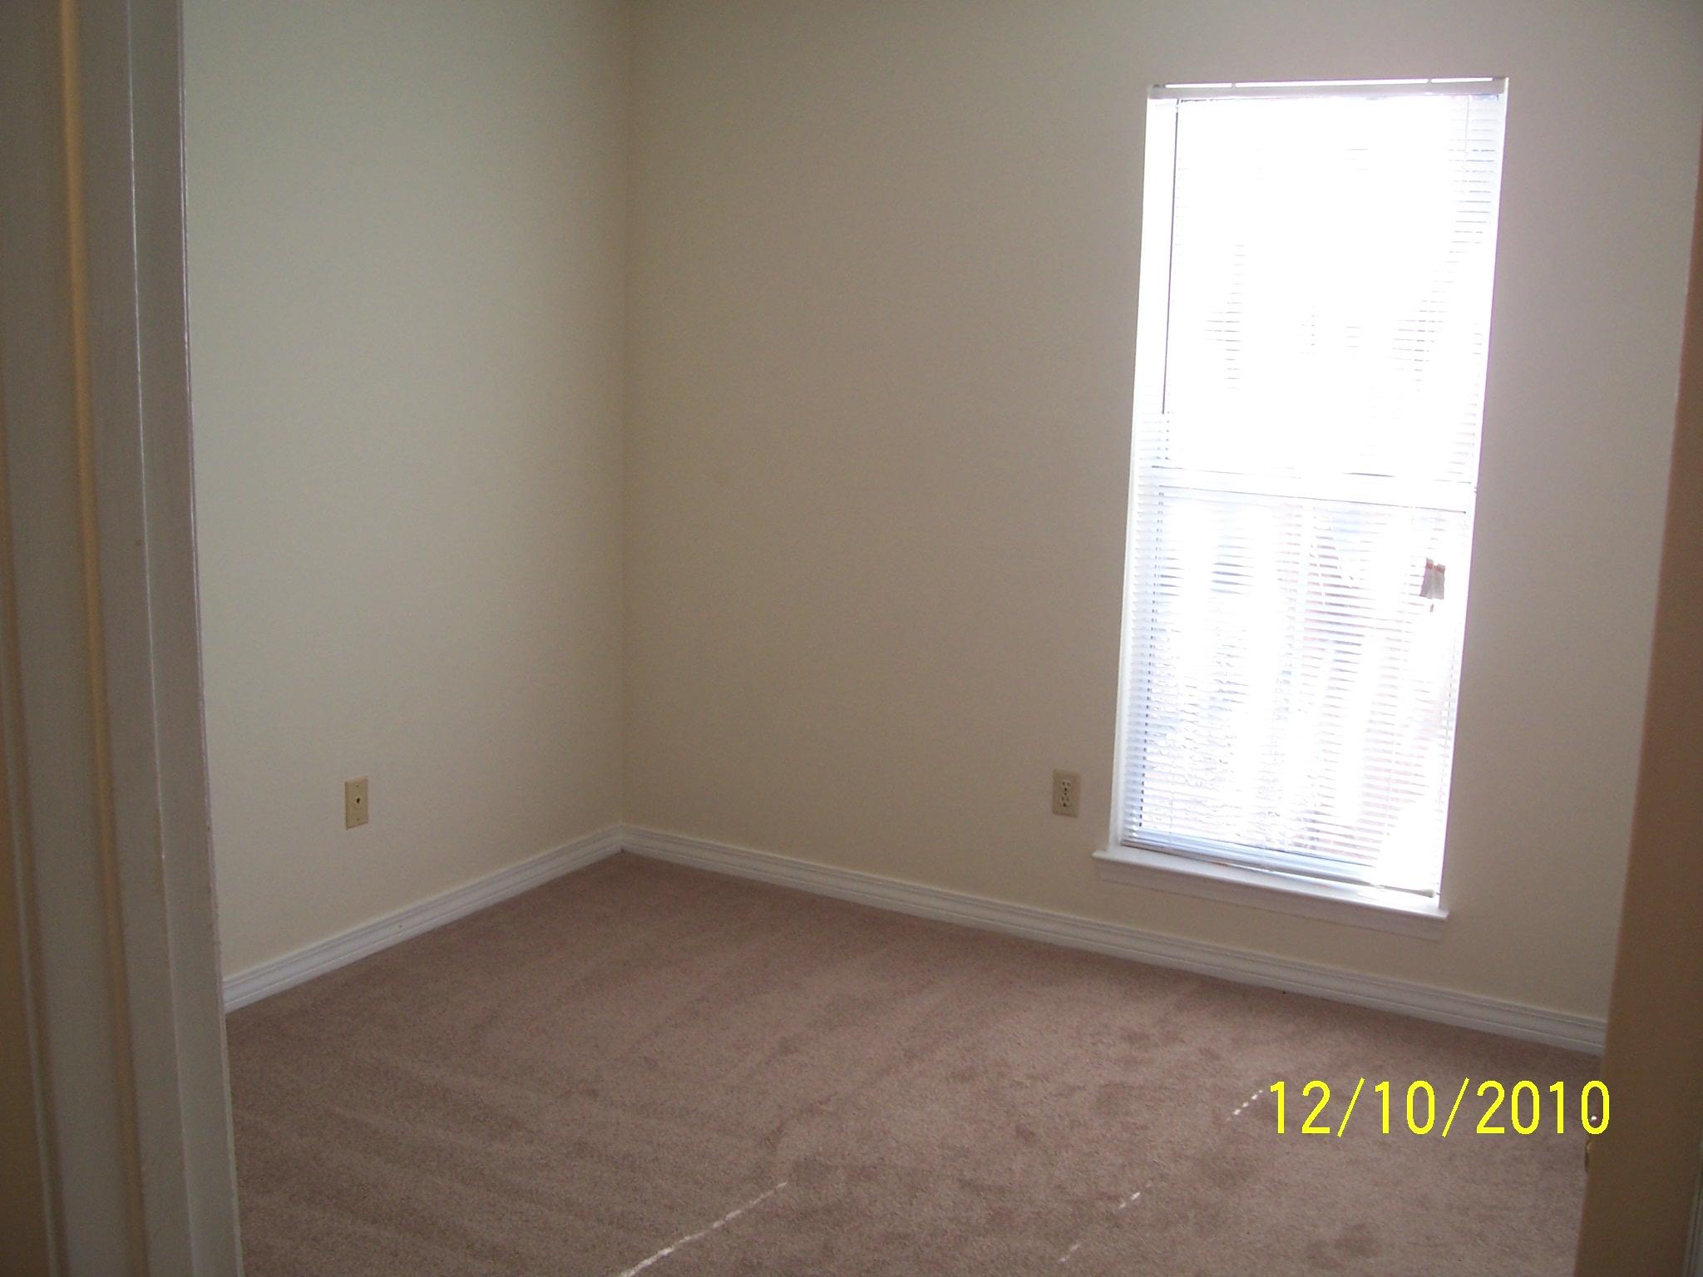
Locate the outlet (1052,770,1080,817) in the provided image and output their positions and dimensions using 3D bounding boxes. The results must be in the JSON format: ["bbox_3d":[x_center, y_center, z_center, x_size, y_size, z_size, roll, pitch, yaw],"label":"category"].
[{"bbox_3d":[0.530,0.385,4.134,0.070,0.115,0.008,7,12,29],"label":"outlet"}]

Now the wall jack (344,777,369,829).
[{"bbox_3d":[-1.157,0.387,3.928,0.008,0.115,0.070,7,12,29],"label":"wall jack"}]

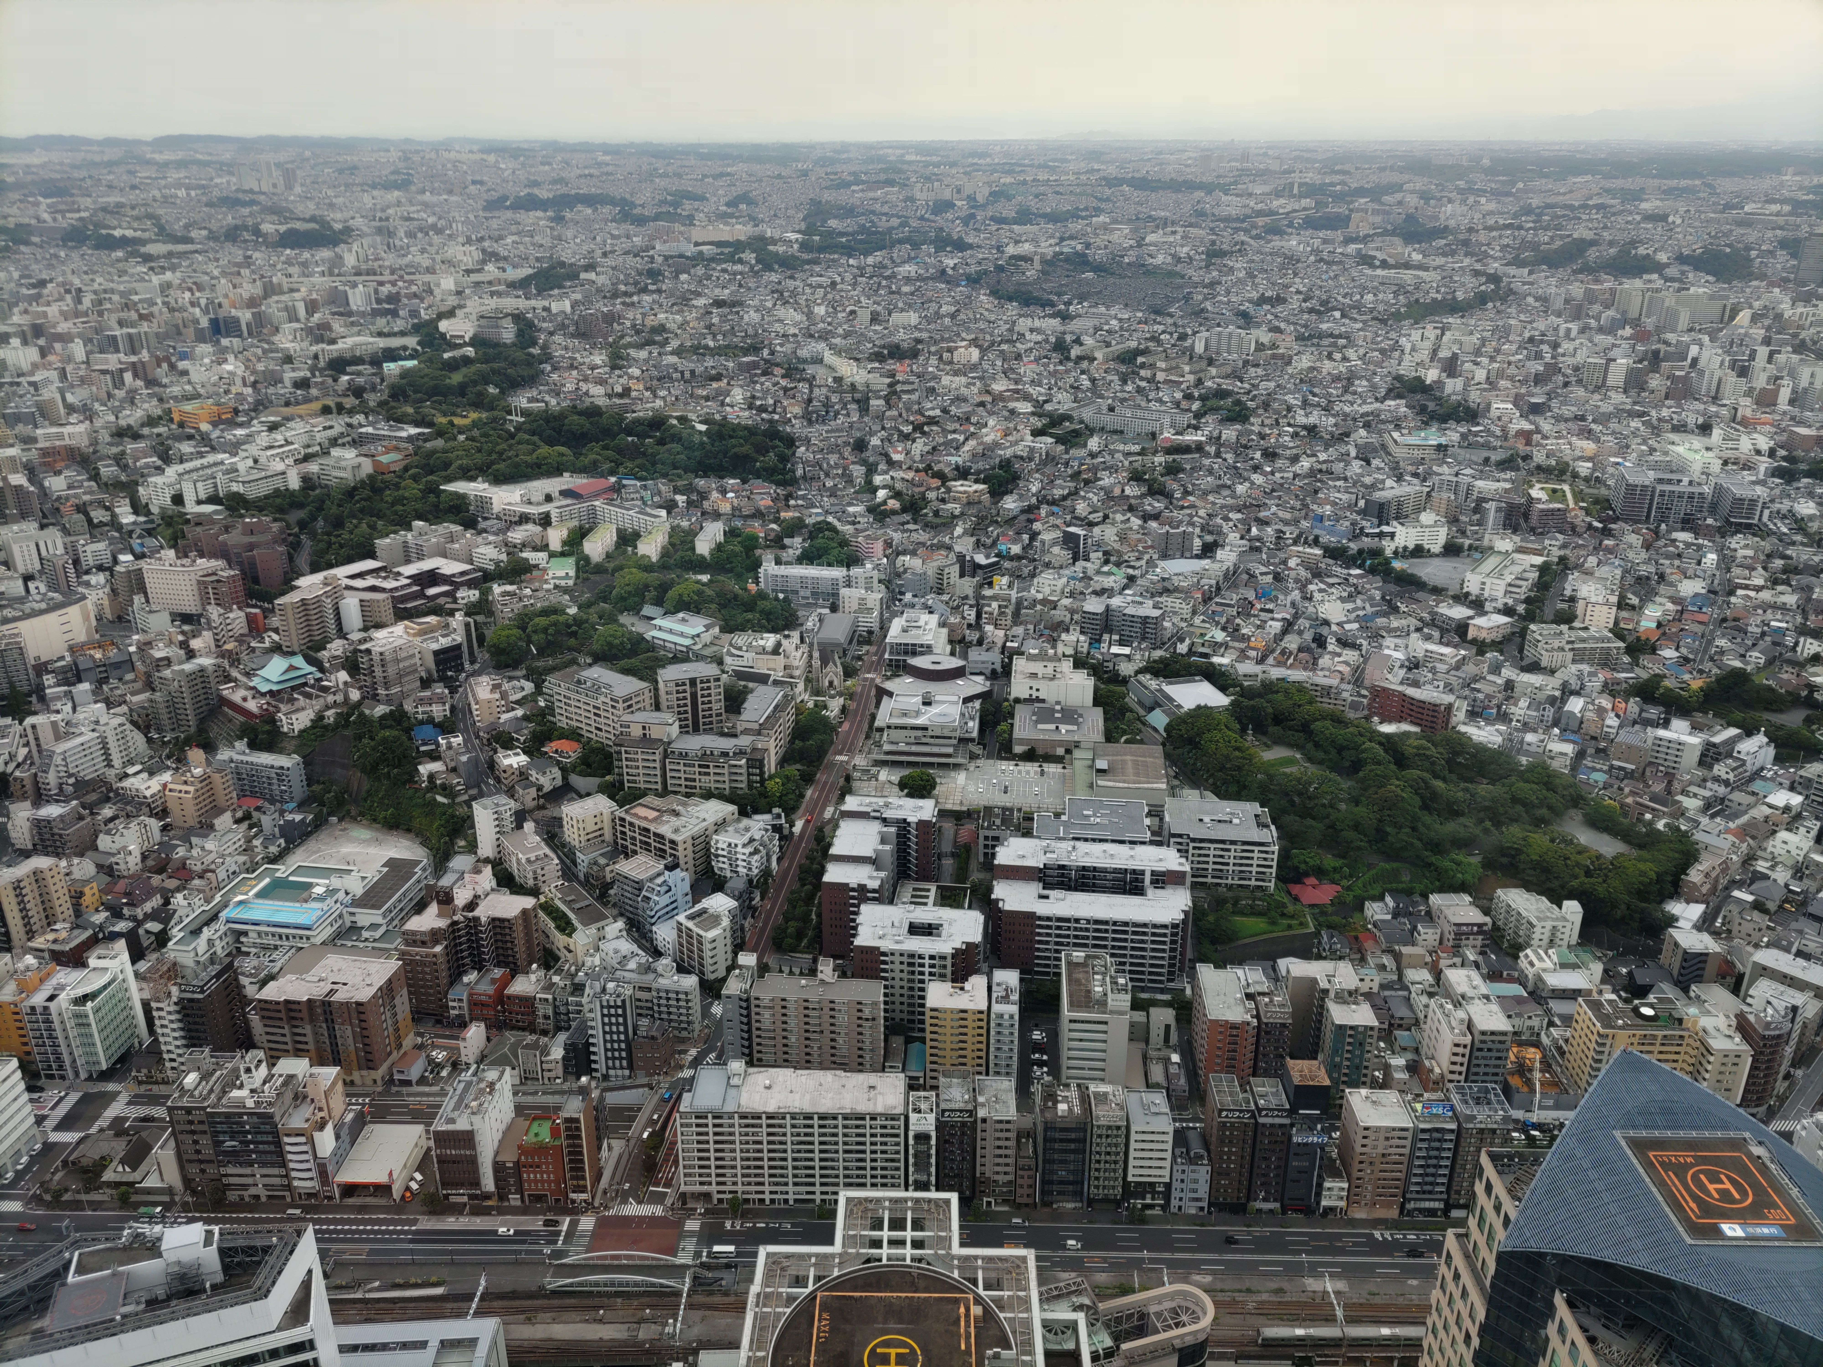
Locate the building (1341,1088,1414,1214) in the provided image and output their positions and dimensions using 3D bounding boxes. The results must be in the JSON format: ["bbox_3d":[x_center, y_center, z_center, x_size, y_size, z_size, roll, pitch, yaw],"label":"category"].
[{"bbox_3d":[124.070,126.950,369.210,13.600,31.000,14.300,0,22,0],"label":"building"}]

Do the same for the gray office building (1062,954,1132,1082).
[{"bbox_3d":[56.000,105.020,425.800,18.000,32.000,34.000,1,22,3],"label":"gray office building"}]

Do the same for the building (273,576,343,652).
[{"bbox_3d":[-315.470,-36.320,721.700,15.500,31.000,35.000,7,23,17],"label":"building"}]

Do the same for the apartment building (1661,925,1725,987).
[{"bbox_3d":[266.450,96.720,469.080,11.900,20.000,12.500,2,22,6],"label":"apartment building"}]

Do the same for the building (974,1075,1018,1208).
[{"bbox_3d":[23.130,126.420,376.580,10.360,30.480,16.620,1,22,2],"label":"building"}]

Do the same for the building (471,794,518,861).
[{"bbox_3d":[-158.980,56.120,525.690,10.200,23.700,11.300,20,29,41],"label":"building"}]

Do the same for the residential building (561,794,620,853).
[{"bbox_3d":[-126.070,55.080,537.860,16.770,14.940,13.560,-16,27,-34],"label":"residential building"}]

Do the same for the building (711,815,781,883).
[{"bbox_3d":[-61.370,62.350,516.540,18.500,15.800,20.500,9,24,20],"label":"building"}]

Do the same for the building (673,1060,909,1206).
[{"bbox_3d":[-31.690,125.140,376.650,60.000,32.700,18.500,1,22,1],"label":"building"}]

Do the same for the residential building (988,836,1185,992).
[{"bbox_3d":[62.510,80.000,475.920,65.670,32.500,38.500,2,22,6],"label":"residential building"}]

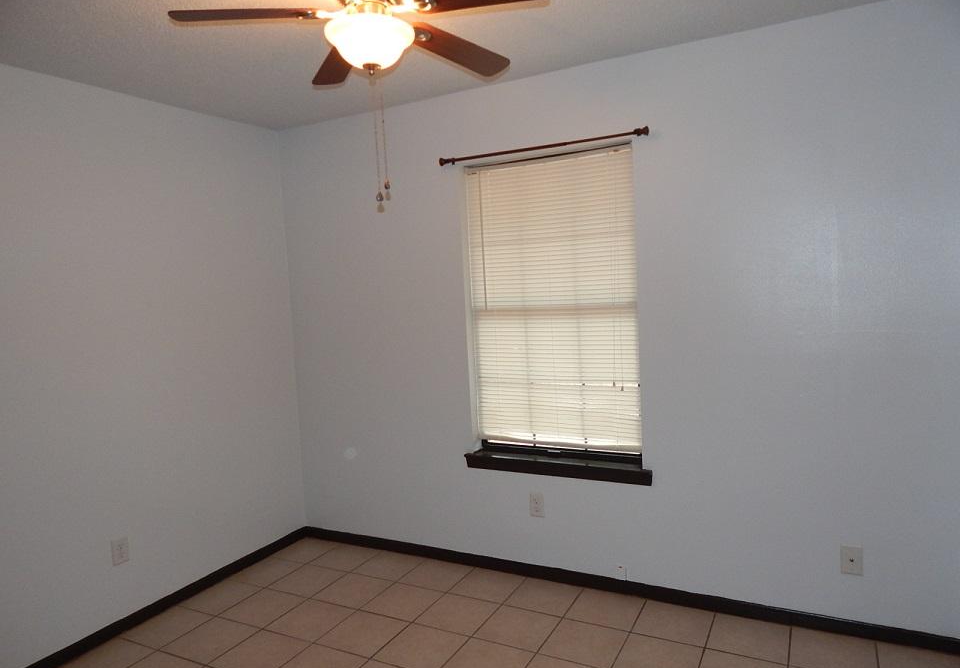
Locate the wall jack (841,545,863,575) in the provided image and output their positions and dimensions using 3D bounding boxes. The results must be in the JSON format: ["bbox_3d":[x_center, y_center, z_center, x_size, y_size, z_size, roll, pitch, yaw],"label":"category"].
[{"bbox_3d":[1.480,0.903,2.427,0.072,0.115,0.010,-1,4,28],"label":"wall jack"}]

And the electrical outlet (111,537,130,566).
[{"bbox_3d":[-1.622,0.984,2.758,0.010,0.115,0.072,-1,4,28],"label":"electrical outlet"}]

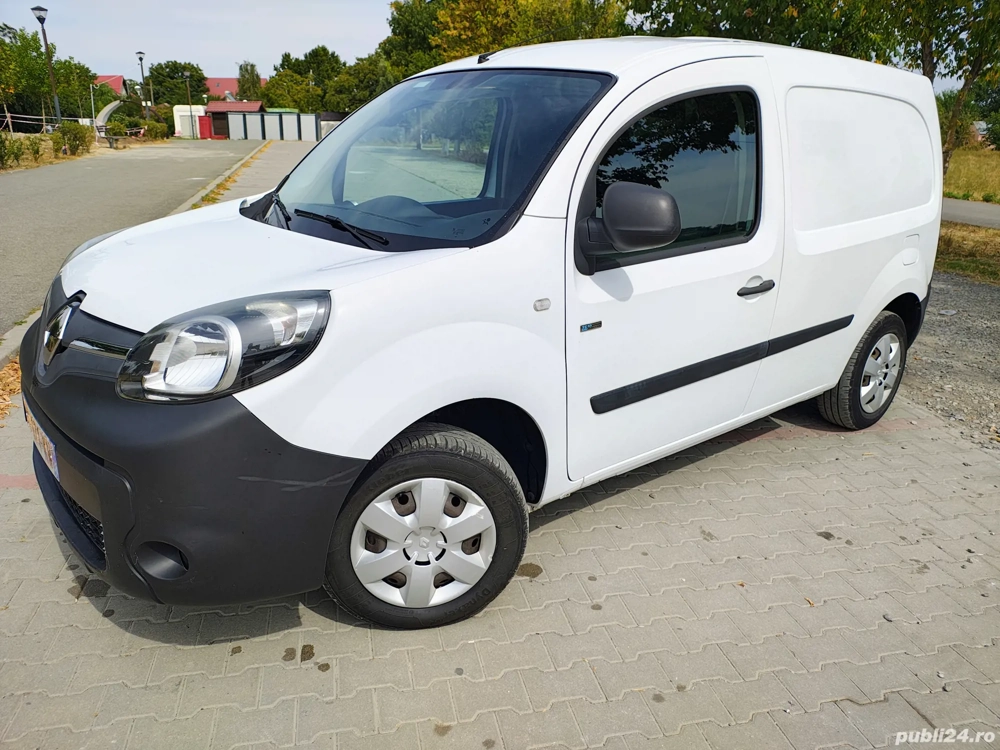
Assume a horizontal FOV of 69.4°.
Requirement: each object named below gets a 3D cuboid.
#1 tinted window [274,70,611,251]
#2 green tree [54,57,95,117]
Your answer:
[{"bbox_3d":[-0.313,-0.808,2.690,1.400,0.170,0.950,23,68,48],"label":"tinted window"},{"bbox_3d":[-20.621,-13.398,35.000,2.200,3.700,2.200,1,19,0],"label":"green tree"}]

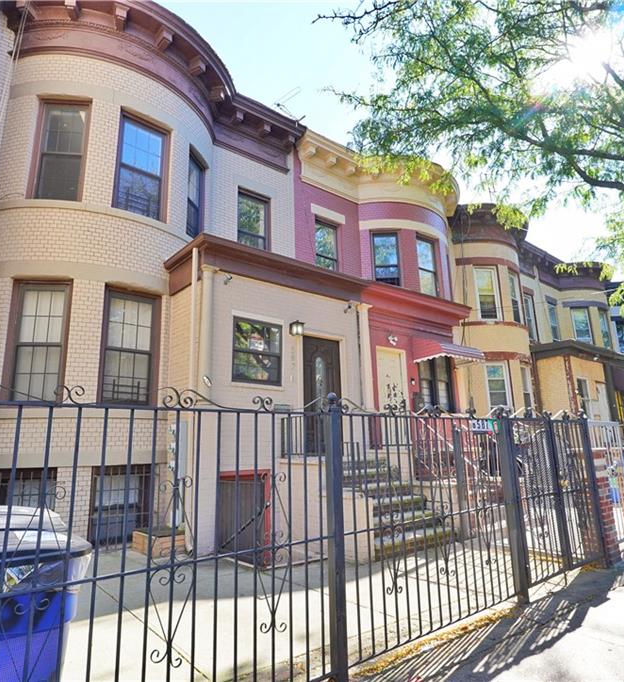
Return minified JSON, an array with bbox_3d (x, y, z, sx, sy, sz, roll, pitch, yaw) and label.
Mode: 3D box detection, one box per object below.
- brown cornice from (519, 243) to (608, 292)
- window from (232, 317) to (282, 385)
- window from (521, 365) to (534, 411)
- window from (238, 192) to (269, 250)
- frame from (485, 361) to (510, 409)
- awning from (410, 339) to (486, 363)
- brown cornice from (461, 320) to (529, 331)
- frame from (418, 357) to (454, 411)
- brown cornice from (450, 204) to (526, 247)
[{"bbox_3d":[11.518,-2.956,19.755,8.300,1.050,1.750,9,-16,-37],"label":"brown cornice"},{"bbox_3d":[-0.885,0.189,7.333,0.910,1.033,0.116,9,-17,-38],"label":"window"},{"bbox_3d":[7.063,1.653,14.842,0.820,1.680,0.160,9,-17,-39],"label":"window"},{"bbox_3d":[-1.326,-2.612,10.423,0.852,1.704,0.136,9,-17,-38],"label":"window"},{"bbox_3d":[5.913,1.545,14.361,0.770,1.730,0.160,0,-13,-7],"label":"frame"},{"bbox_3d":[2.985,0.230,9.906,1.420,0.560,0.820,9,-16,-37],"label":"awning"},{"bbox_3d":[6.716,-0.403,15.760,3.776,0.184,0.968,9,-17,-38],"label":"brown cornice"},{"bbox_3d":[2.804,0.909,10.141,1.320,1.330,0.140,9,-16,-37],"label":"frame"},{"bbox_3d":[6.737,-3.814,16.333,4.357,1.084,1.520,9,-17,-38],"label":"brown cornice"}]

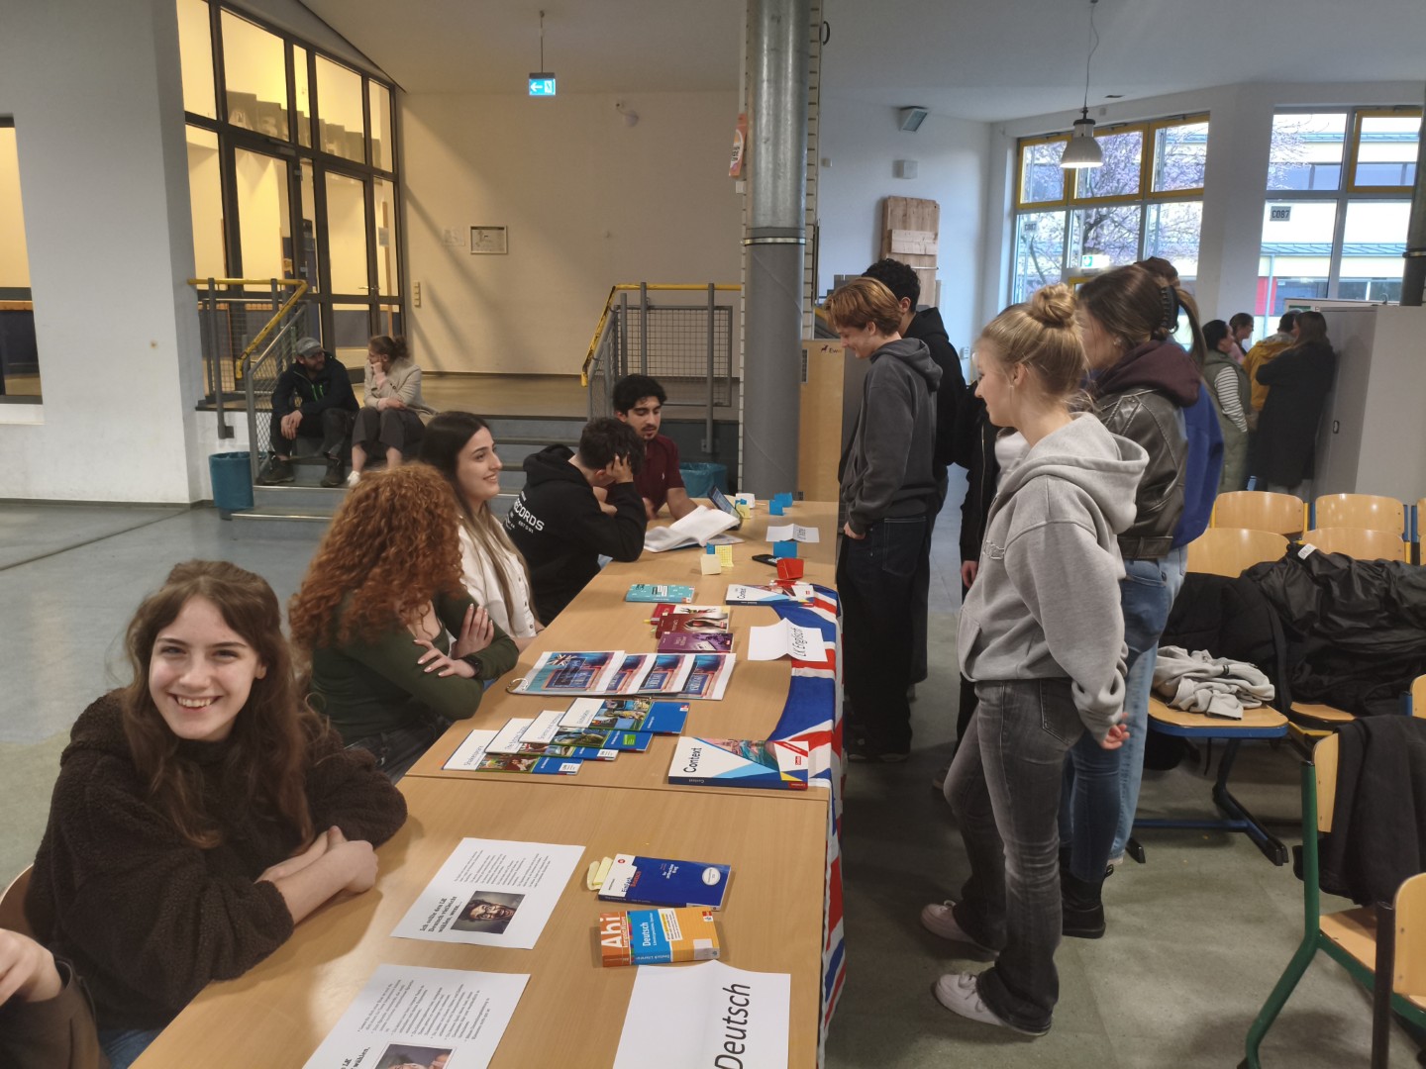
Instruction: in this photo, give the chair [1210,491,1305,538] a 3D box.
[{"bbox_3d":[2.438,0.250,4.843,0.460,0.860,0.540,2,11,7],"label":"chair"}]

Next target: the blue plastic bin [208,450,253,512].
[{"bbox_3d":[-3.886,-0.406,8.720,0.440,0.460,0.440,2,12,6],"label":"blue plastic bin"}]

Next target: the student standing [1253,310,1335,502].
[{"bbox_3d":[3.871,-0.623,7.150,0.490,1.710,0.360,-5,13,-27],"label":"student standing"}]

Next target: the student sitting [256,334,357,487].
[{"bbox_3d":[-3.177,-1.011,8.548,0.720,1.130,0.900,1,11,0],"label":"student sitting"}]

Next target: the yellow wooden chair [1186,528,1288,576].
[{"bbox_3d":[1.985,0.431,4.028,0.430,0.840,0.480,2,12,6],"label":"yellow wooden chair"}]

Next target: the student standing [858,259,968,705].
[{"bbox_3d":[0.823,-0.206,4.517,0.450,1.850,0.500,3,12,11],"label":"student standing"}]

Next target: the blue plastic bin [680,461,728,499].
[{"bbox_3d":[-0.074,-0.337,8.682,0.375,0.455,0.375,2,11,7],"label":"blue plastic bin"}]

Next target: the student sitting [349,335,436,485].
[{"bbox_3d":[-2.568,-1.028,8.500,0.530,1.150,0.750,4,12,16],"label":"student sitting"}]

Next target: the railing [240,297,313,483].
[{"bbox_3d":[-3.515,-1.198,8.724,0.080,1.450,1.030,2,11,7],"label":"railing"}]

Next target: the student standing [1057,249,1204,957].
[{"bbox_3d":[1.038,0.222,2.762,0.380,1.740,0.480,7,13,28],"label":"student standing"}]

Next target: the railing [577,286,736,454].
[{"bbox_3d":[-0.260,-1.149,7.739,1.060,1.360,1.080,2,12,6],"label":"railing"}]

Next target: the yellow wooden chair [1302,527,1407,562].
[{"bbox_3d":[2.465,0.430,4.062,0.430,0.840,0.480,3,12,9],"label":"yellow wooden chair"}]

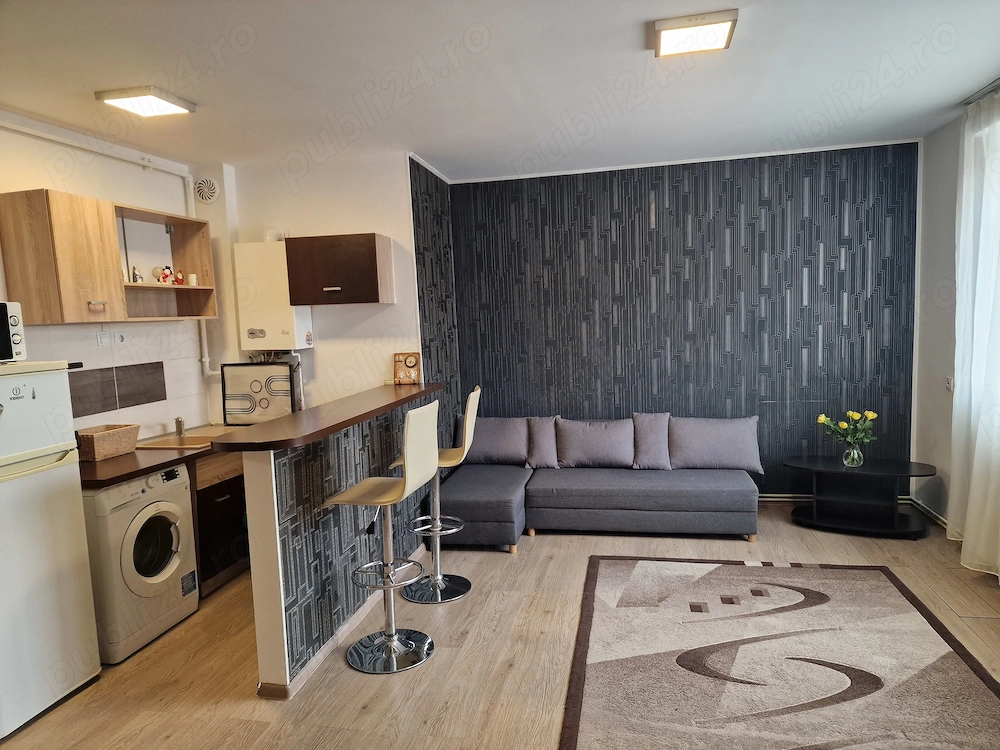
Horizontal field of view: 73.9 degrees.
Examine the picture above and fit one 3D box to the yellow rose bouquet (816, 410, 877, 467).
[{"bbox_3d":[2.308,0.414,4.418,0.361,0.384,0.340,1,6,28],"label":"yellow rose bouquet"}]

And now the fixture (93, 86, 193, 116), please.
[{"bbox_3d":[-1.685,-1.300,3.182,0.296,0.039,0.301,-1,5,12],"label":"fixture"}]

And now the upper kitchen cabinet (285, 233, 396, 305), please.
[{"bbox_3d":[-1.047,-0.685,4.402,0.613,0.437,0.303,-1,6,12],"label":"upper kitchen cabinet"}]

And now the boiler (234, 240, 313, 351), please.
[{"bbox_3d":[-1.562,-0.541,4.596,0.407,0.732,0.238,-1,5,12],"label":"boiler"}]

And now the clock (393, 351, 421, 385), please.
[{"bbox_3d":[-0.625,-0.040,4.517,0.168,0.212,0.045,-1,0,12],"label":"clock"}]

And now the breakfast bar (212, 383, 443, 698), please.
[{"bbox_3d":[-0.761,0.679,3.597,0.405,1.040,2.082,-1,5,12],"label":"breakfast bar"}]

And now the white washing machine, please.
[{"bbox_3d":[-1.897,0.868,3.225,0.540,0.821,0.595,-1,5,12],"label":"white washing machine"}]

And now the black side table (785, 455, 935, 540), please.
[{"bbox_3d":[2.396,0.811,4.474,0.900,0.424,0.420,1,6,28],"label":"black side table"}]

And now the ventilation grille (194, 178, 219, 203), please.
[{"bbox_3d":[-1.995,-1.249,4.507,0.186,0.186,0.030,-1,6,12],"label":"ventilation grille"}]

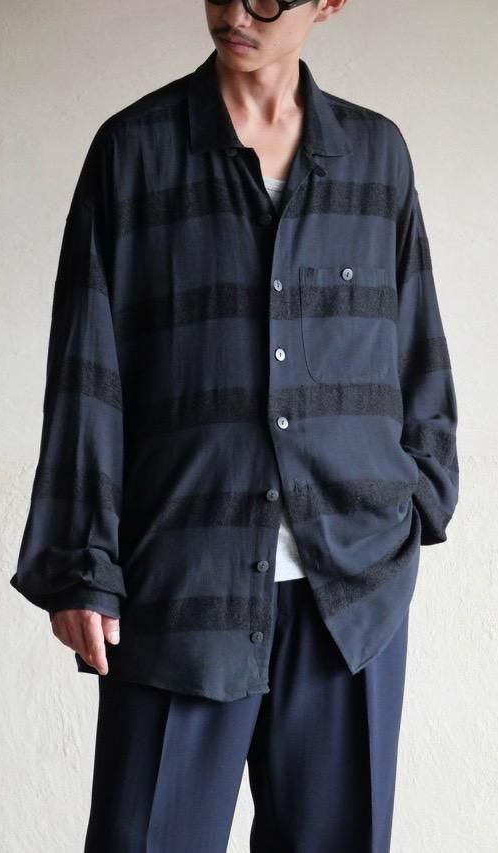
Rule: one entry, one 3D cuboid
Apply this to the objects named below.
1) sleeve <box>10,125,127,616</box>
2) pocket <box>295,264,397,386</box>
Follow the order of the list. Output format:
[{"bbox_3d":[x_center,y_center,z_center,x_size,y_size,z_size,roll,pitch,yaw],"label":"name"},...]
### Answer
[{"bbox_3d":[-0.234,-0.071,3.450,0.150,0.640,0.190,2,1,-12],"label":"sleeve"},{"bbox_3d":[0.126,-0.130,3.400,0.130,0.150,0.022,1,-2,-16],"label":"pocket"}]

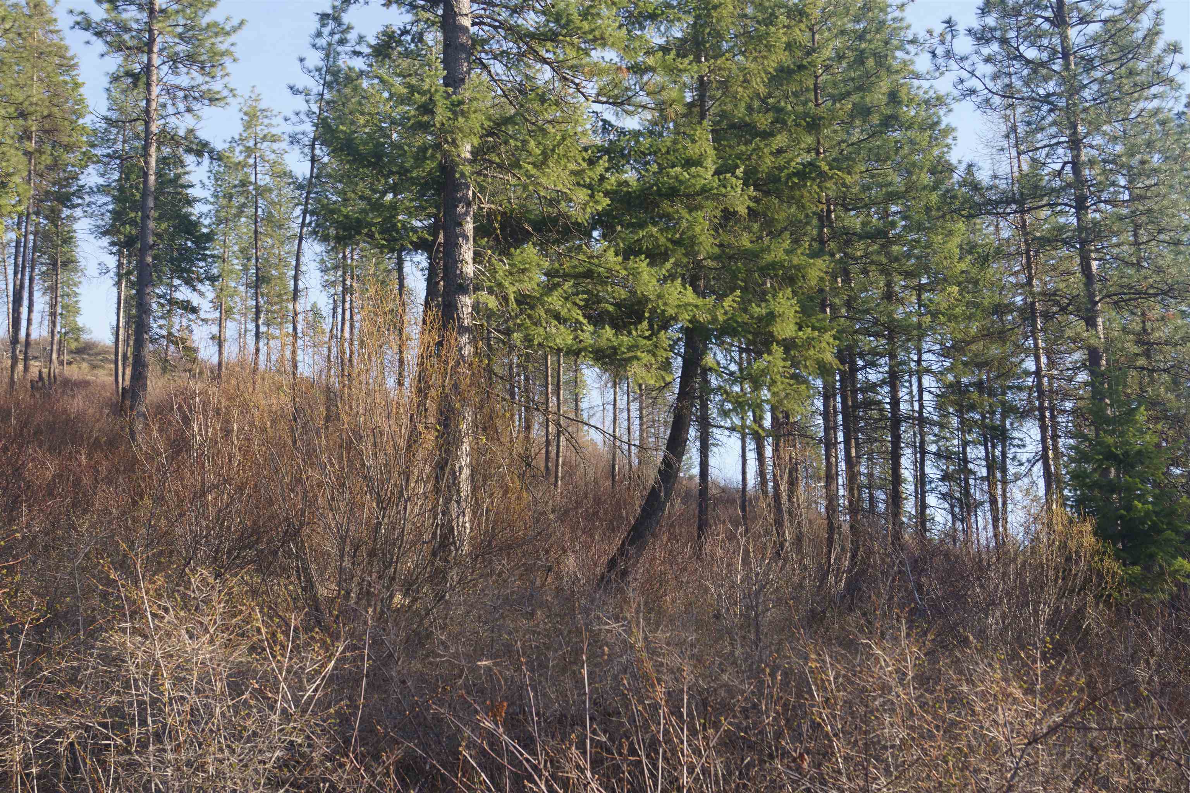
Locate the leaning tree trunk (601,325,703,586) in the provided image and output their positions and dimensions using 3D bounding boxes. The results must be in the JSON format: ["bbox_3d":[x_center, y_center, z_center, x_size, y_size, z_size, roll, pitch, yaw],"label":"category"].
[{"bbox_3d":[0.983,0.921,22.000,0.580,4.150,0.420,18,-6,0],"label":"leaning tree trunk"}]

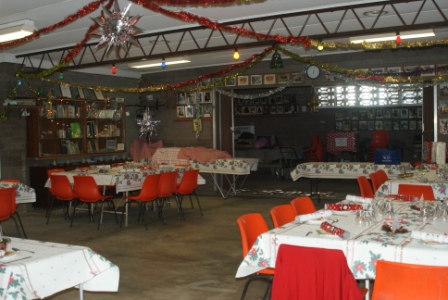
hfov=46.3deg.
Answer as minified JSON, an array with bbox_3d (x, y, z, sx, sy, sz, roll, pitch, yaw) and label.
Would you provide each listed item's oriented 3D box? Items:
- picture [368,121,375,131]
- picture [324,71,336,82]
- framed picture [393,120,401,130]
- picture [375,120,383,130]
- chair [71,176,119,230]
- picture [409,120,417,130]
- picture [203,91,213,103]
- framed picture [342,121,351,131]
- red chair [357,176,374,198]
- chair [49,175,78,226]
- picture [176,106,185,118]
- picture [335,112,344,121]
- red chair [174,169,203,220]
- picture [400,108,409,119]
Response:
[{"bbox_3d":[3.996,-0.654,14.196,0.190,0.250,0.025,0,3,27],"label":"picture"},{"bbox_3d":[2.079,-1.431,10.221,0.228,0.204,0.030,0,2,31],"label":"picture"},{"bbox_3d":[4.640,-0.654,14.060,0.183,0.250,0.030,0,2,31],"label":"framed picture"},{"bbox_3d":[4.246,-0.665,14.292,0.197,0.254,0.030,0,2,31],"label":"picture"},{"bbox_3d":[-1.890,0.742,7.652,0.500,0.750,0.520,1,3,29],"label":"chair"},{"bbox_3d":[4.933,-0.636,13.695,0.190,0.250,0.025,0,3,27],"label":"picture"},{"bbox_3d":[-0.353,-1.143,11.395,0.220,0.265,0.025,0,3,27],"label":"picture"},{"bbox_3d":[3.171,-0.633,13.515,0.200,0.240,0.025,1,4,25],"label":"framed picture"},{"bbox_3d":[2.054,0.734,6.928,0.520,0.750,0.500,1,3,29],"label":"red chair"},{"bbox_3d":[-2.319,0.737,7.885,0.500,0.750,0.520,1,3,29],"label":"chair"},{"bbox_3d":[-0.925,-0.804,11.219,0.197,0.257,0.025,1,3,29],"label":"picture"},{"bbox_3d":[3.280,-0.958,14.846,0.239,0.229,0.030,0,2,31],"label":"picture"},{"bbox_3d":[-0.650,0.708,8.430,0.500,0.775,0.450,1,4,27],"label":"red chair"},{"bbox_3d":[4.490,-0.905,12.996,0.172,0.251,0.025,1,3,29],"label":"picture"}]

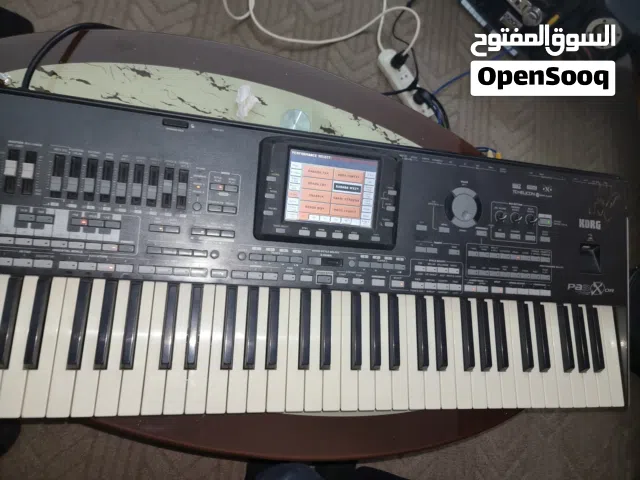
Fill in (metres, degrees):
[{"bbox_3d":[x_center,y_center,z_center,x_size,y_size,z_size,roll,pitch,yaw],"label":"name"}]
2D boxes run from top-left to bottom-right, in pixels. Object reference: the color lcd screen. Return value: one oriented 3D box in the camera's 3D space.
[{"bbox_3d":[0.015,-0.063,0.562,0.117,0.008,0.088,5,93,-14],"label":"color lcd screen"}]

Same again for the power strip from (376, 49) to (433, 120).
[{"bbox_3d":[0.248,-0.445,1.284,0.058,0.034,0.226,-35,88,-20],"label":"power strip"}]

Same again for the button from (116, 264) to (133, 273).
[{"bbox_3d":[-0.219,0.032,0.499,0.018,0.005,0.008,5,85,-14],"label":"button"}]

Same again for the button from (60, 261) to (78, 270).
[{"bbox_3d":[-0.274,0.028,0.485,0.018,0.005,0.008,5,85,-14],"label":"button"}]

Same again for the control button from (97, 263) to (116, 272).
[{"bbox_3d":[-0.237,0.031,0.495,0.018,0.005,0.008,5,85,-14],"label":"control button"}]

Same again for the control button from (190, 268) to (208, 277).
[{"bbox_3d":[-0.141,0.038,0.520,0.019,0.005,0.009,5,85,-14],"label":"control button"}]

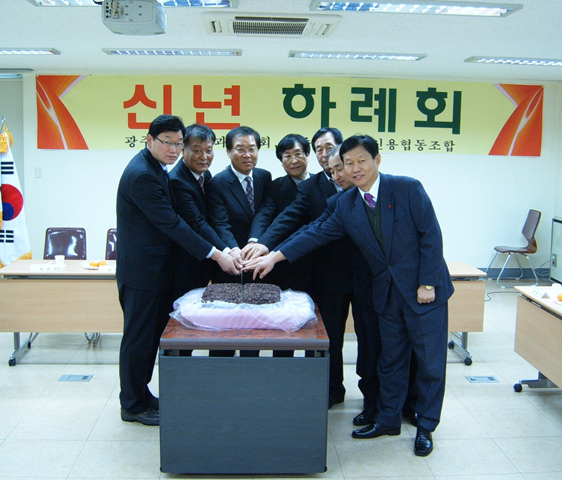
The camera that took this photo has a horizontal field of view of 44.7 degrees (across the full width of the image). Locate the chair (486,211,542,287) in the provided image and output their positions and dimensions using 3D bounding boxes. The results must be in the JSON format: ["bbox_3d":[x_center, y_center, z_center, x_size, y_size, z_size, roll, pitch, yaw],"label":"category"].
[{"bbox_3d":[2.811,0.091,8.251,0.570,0.890,0.520,0,8,-3],"label":"chair"}]

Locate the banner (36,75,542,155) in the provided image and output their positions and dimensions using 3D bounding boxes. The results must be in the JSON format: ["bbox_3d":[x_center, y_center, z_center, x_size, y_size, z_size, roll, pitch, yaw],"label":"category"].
[{"bbox_3d":[0.158,-1.484,8.238,6.093,0.861,0.030,0,8,-3],"label":"banner"}]

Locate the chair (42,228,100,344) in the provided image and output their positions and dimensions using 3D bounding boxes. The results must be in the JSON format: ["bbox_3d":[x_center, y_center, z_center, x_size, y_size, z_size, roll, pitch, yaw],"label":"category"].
[{"bbox_3d":[-1.807,0.381,5.589,0.490,0.900,0.570,0,7,-3],"label":"chair"}]

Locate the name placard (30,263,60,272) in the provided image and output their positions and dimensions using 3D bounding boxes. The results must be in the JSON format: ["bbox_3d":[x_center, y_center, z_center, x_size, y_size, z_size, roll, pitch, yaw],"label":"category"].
[{"bbox_3d":[-1.675,0.202,4.896,0.205,0.053,0.060,0,7,-3],"label":"name placard"}]

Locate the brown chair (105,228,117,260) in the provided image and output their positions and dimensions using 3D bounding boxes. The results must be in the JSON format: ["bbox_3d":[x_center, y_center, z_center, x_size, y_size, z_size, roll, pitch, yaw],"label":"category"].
[{"bbox_3d":[-1.330,0.373,5.748,0.500,0.890,0.580,0,8,-3],"label":"brown chair"}]

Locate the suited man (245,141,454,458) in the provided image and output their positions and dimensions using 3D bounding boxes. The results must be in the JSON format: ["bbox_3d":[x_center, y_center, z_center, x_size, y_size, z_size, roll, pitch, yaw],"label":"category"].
[{"bbox_3d":[0.401,0.283,3.633,0.910,1.670,0.620,4,8,25],"label":"suited man"}]

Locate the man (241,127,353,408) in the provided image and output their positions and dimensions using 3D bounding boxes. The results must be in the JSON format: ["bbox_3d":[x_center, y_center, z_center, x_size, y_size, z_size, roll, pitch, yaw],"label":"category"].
[{"bbox_3d":[0.102,0.202,4.052,0.540,1.720,0.700,6,9,35],"label":"man"}]

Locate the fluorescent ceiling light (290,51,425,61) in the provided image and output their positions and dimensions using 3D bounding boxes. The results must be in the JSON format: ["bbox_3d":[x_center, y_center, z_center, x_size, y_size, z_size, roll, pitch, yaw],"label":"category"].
[{"bbox_3d":[0.748,-1.805,6.695,1.320,0.070,0.330,0,7,-3],"label":"fluorescent ceiling light"}]

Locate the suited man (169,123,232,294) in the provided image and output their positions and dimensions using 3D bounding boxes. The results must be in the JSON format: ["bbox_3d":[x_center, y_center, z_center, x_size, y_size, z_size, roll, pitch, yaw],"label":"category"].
[{"bbox_3d":[-0.480,0.188,4.064,0.490,1.730,0.560,-4,9,-33],"label":"suited man"}]

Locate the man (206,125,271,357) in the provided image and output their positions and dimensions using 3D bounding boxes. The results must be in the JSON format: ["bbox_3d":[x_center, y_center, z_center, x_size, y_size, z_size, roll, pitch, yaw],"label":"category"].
[{"bbox_3d":[-0.260,0.193,4.085,0.490,1.720,0.550,0,8,-8],"label":"man"}]

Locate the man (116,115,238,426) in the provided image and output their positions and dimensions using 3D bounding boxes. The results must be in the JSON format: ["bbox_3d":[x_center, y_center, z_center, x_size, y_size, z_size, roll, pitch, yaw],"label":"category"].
[{"bbox_3d":[-0.605,0.180,3.957,0.660,1.770,0.500,4,8,20],"label":"man"}]

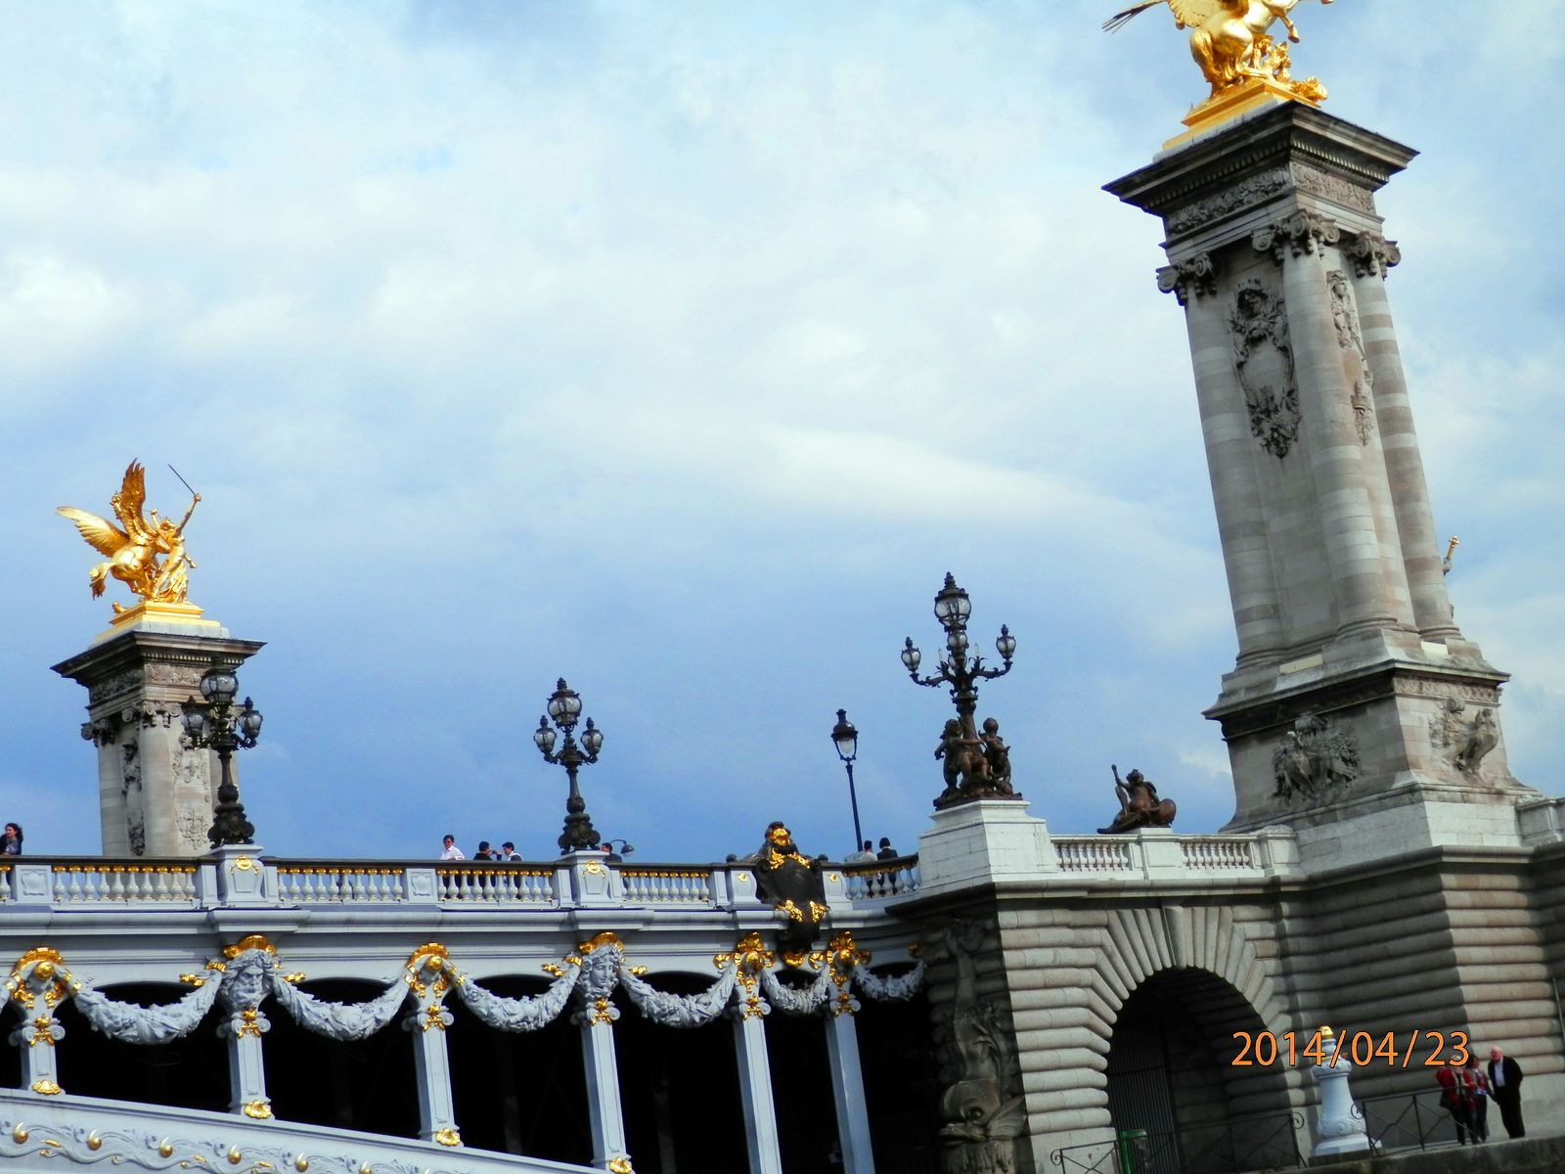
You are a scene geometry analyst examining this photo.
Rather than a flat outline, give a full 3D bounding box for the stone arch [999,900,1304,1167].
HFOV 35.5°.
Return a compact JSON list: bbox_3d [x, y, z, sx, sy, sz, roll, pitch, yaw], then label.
[{"bbox_3d":[7.219,9.472,50.532,9.900,5.600,2.000,7,-20,-45],"label":"stone arch"}]

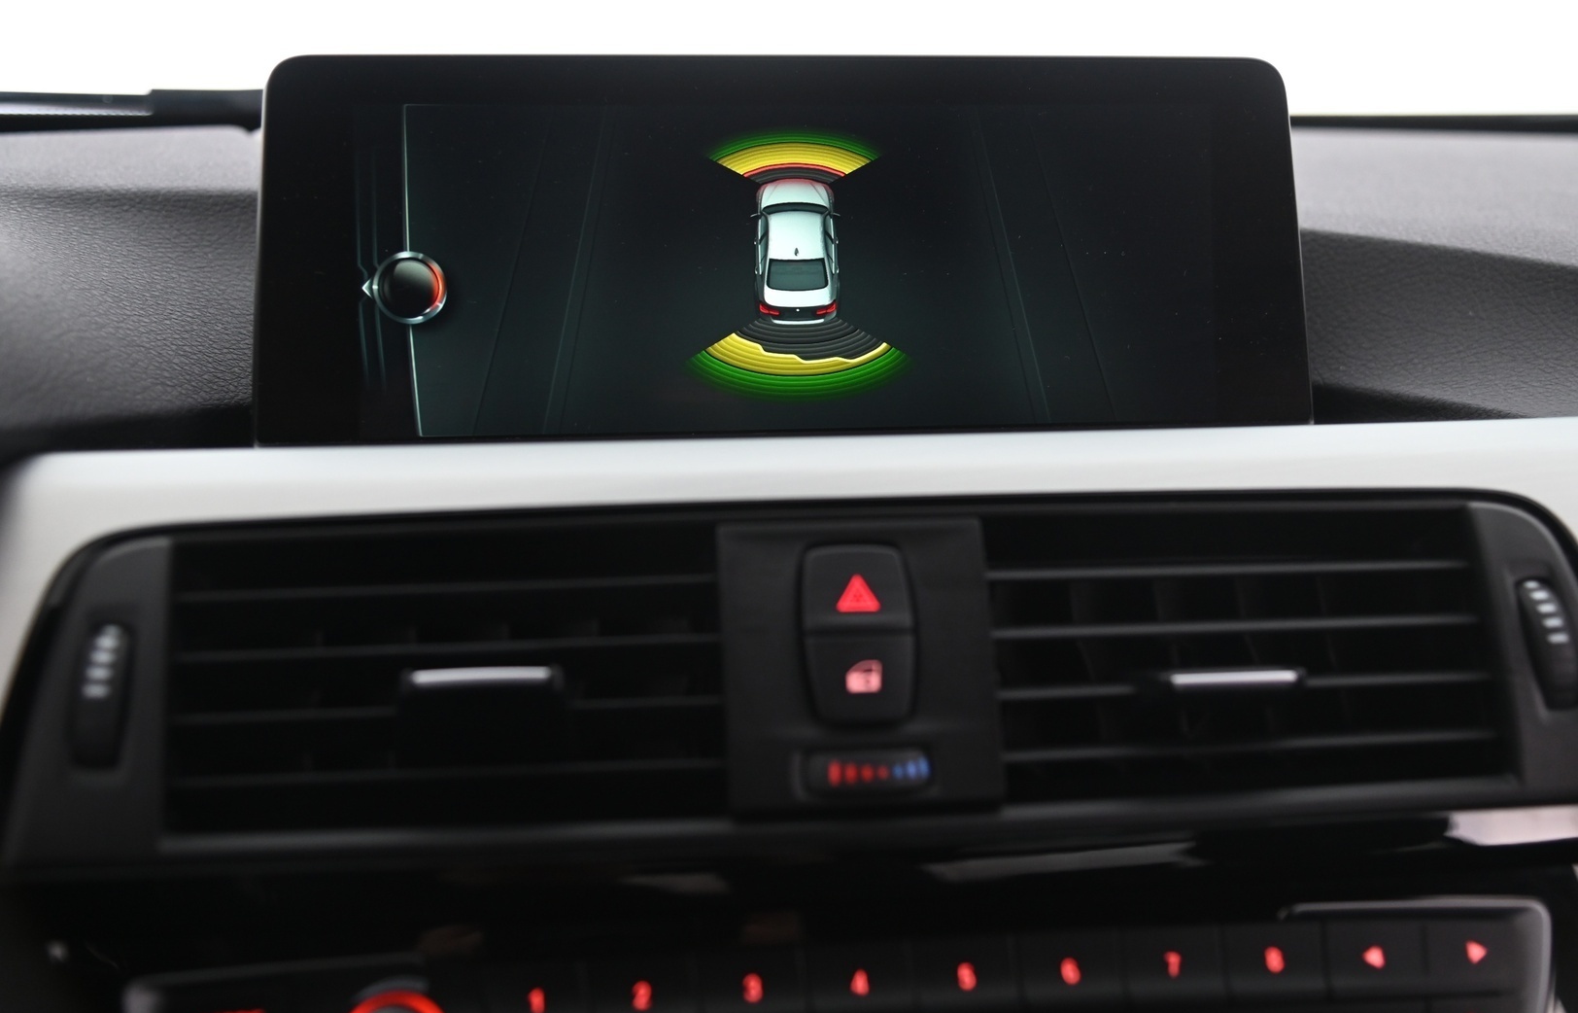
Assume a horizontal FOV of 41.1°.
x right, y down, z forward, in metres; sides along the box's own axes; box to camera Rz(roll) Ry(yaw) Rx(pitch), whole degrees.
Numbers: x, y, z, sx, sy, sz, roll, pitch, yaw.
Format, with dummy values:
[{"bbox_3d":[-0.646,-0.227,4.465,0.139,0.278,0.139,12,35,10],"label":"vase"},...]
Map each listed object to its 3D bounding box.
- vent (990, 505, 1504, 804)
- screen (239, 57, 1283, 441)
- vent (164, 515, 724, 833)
[{"bbox_3d":[0.103,0.037,0.493,0.117,0.067,0.032,-1,-18,-7],"label":"vent"},{"bbox_3d":[0.000,-0.062,0.519,0.258,0.093,0.022,-1,1,-7],"label":"screen"},{"bbox_3d":[-0.075,0.041,0.470,0.119,0.066,0.032,-1,-18,-7],"label":"vent"}]

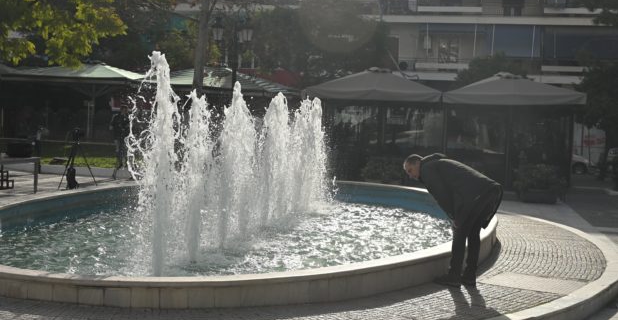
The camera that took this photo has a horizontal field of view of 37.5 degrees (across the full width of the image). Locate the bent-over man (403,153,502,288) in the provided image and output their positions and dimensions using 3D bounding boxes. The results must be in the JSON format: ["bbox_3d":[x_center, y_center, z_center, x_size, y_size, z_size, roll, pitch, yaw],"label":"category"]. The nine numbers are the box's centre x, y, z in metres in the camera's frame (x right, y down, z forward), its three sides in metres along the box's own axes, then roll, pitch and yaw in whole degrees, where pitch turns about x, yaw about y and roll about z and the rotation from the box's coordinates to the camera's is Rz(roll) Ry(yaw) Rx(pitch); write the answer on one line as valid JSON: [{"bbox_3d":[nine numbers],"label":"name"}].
[{"bbox_3d":[1.410,0.600,8.950,0.980,1.330,0.540,3,2,28],"label":"bent-over man"}]

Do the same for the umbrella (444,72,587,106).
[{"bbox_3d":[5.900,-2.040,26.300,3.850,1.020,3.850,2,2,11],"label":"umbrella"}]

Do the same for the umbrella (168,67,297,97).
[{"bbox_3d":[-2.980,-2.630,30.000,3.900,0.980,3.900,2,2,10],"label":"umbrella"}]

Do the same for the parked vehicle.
[{"bbox_3d":[11.000,-0.140,42.200,4.200,1.480,1.750,2,2,10],"label":"parked vehicle"}]

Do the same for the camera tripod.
[{"bbox_3d":[-5.050,0.050,19.800,0.850,1.220,0.850,3,3,37],"label":"camera tripod"}]

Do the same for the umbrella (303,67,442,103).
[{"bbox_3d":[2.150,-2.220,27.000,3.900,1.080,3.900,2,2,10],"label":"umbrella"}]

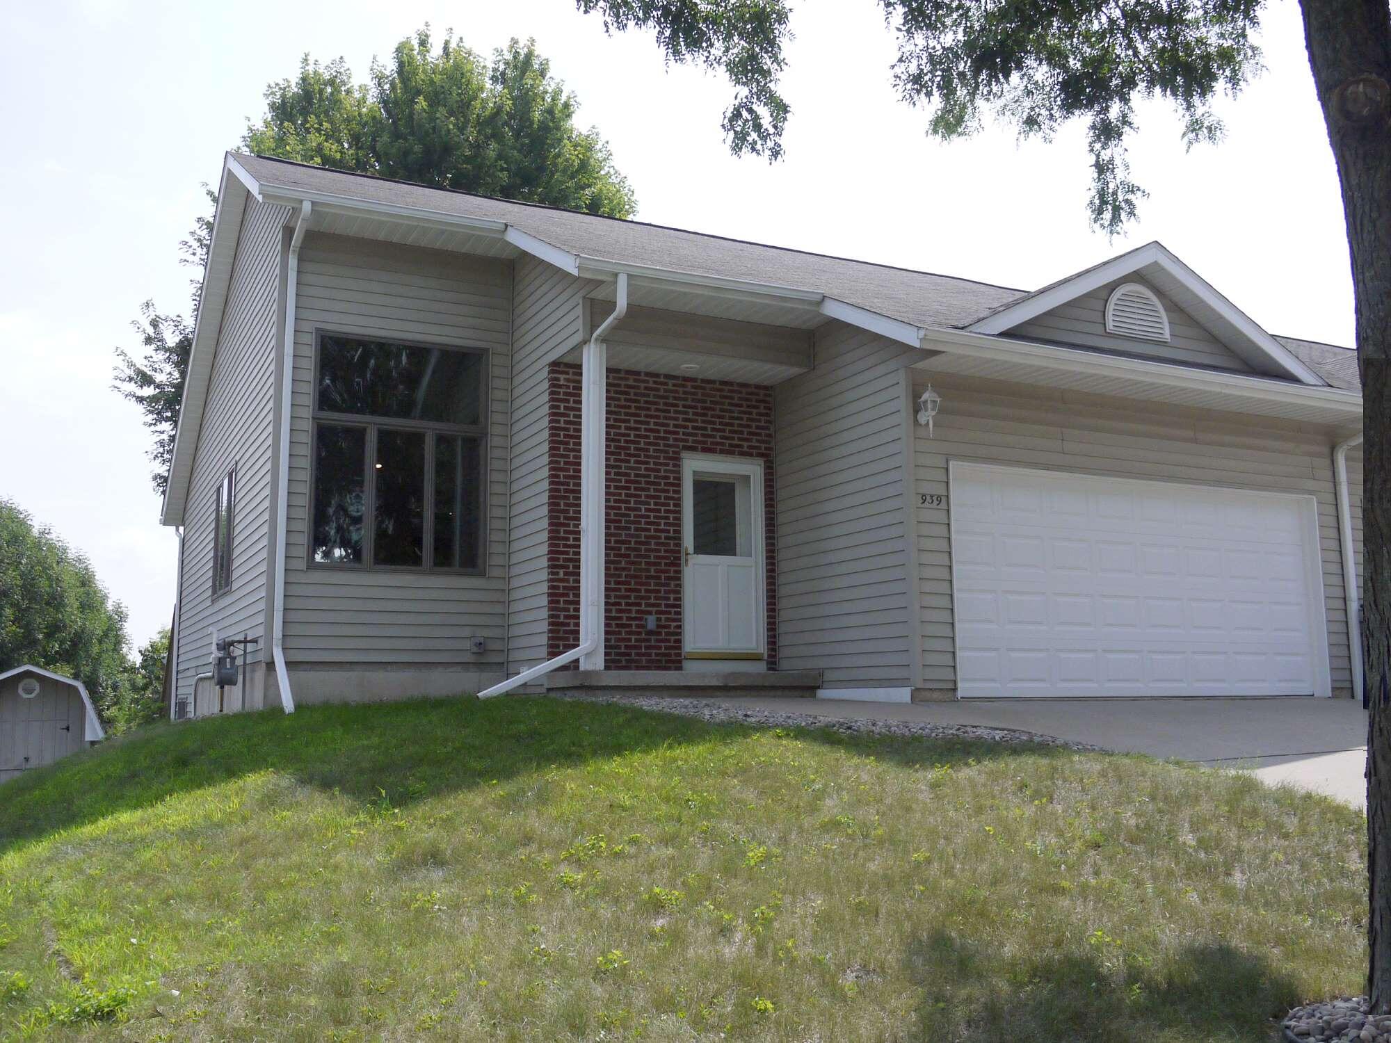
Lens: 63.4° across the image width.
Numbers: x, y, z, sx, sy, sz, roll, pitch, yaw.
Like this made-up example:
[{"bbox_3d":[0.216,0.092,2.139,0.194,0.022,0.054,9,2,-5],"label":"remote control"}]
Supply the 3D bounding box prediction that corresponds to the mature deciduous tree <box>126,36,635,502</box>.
[{"bbox_3d":[-7.000,-2.945,24.000,11.300,16.200,11.000,4,-9,-26],"label":"mature deciduous tree"}]

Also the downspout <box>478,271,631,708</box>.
[{"bbox_3d":[-1.217,-0.330,9.599,1.090,3.640,0.660,4,-9,-26],"label":"downspout"}]

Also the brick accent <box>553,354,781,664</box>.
[{"bbox_3d":[-0.301,0.001,11.392,2.510,2.990,0.130,4,-9,-26],"label":"brick accent"}]

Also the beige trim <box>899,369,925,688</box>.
[{"bbox_3d":[1.908,0.052,9.979,0.086,2.808,0.086,4,-9,-26],"label":"beige trim"}]

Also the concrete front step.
[{"bbox_3d":[-0.079,1.550,10.745,2.510,0.240,0.860,4,-9,-26],"label":"concrete front step"}]

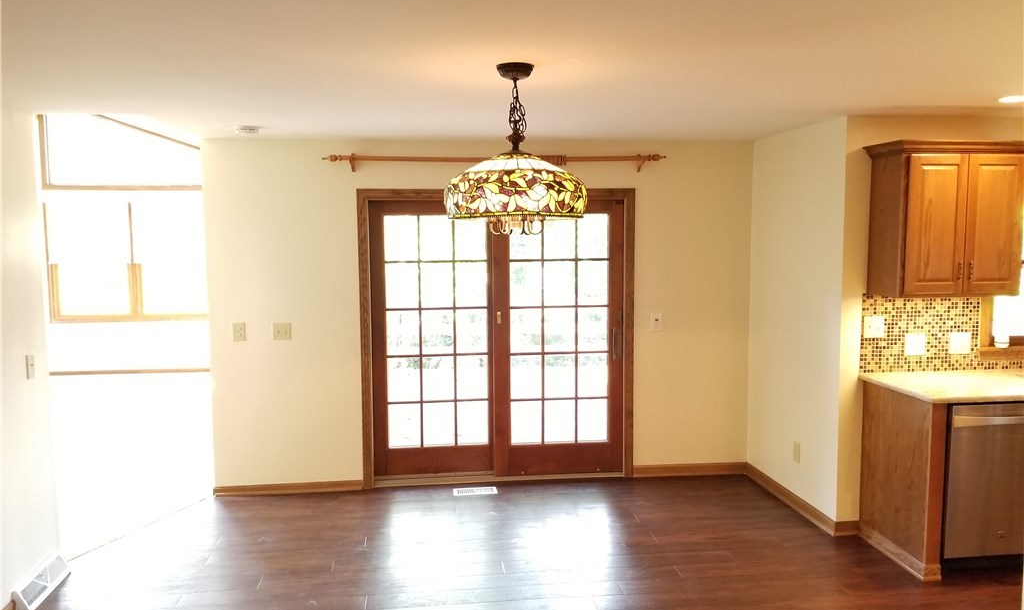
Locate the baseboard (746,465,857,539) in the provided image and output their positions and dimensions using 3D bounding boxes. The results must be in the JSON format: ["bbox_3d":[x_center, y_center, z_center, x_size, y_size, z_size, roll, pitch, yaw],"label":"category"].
[{"bbox_3d":[1.873,1.255,5.090,0.156,0.080,1.247,-1,5,-7],"label":"baseboard"}]

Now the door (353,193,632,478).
[{"bbox_3d":[-0.089,0.234,5.435,1.927,2.078,0.117,-1,5,-7],"label":"door"}]

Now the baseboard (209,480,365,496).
[{"bbox_3d":[-1.534,1.260,5.303,1.008,0.078,0.026,-1,5,-7],"label":"baseboard"}]

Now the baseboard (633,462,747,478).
[{"bbox_3d":[1.310,1.210,5.636,0.866,0.080,0.026,-1,5,-7],"label":"baseboard"}]

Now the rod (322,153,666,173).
[{"bbox_3d":[-0.090,-0.965,5.218,2.323,0.124,0.149,-1,5,-7],"label":"rod"}]

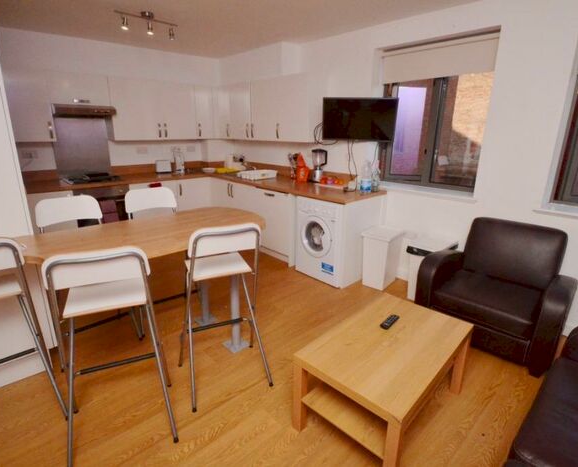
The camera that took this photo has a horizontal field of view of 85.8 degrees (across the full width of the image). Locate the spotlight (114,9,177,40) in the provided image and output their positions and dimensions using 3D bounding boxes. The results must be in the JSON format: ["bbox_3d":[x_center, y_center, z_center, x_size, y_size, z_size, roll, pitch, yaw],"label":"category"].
[{"bbox_3d":[-1.256,-1.858,2.764,0.550,0.180,0.100,-14,23,-39],"label":"spotlight"}]

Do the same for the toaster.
[{"bbox_3d":[-1.851,-0.981,4.581,0.215,0.180,0.165,-13,22,-37],"label":"toaster"}]

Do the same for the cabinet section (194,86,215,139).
[{"bbox_3d":[-1.330,-1.762,4.641,0.320,0.720,0.324,17,23,41],"label":"cabinet section"}]

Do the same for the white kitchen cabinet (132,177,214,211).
[{"bbox_3d":[-1.743,-0.371,4.504,1.060,0.850,0.600,-14,23,-39],"label":"white kitchen cabinet"}]

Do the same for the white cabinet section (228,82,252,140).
[{"bbox_3d":[-0.564,-1.664,4.366,0.510,0.720,0.320,17,23,41],"label":"white cabinet section"}]

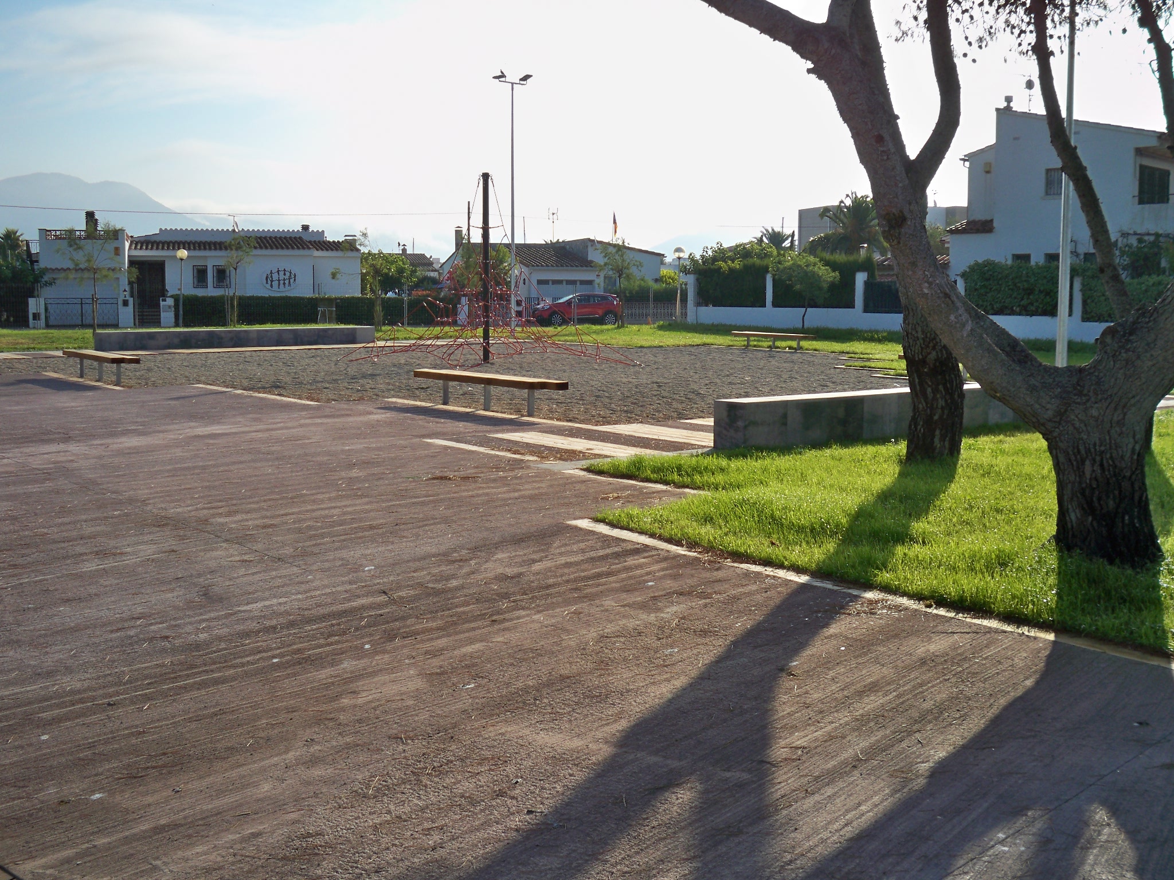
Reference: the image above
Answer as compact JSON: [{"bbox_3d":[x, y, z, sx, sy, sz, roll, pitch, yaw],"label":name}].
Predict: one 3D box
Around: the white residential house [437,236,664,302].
[{"bbox_3d":[-2.400,-9.118,67.693,10.600,4.700,10.000,-2,7,-17],"label":"white residential house"}]

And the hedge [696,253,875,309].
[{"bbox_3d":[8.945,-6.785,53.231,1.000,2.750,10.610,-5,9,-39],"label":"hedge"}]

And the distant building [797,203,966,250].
[{"bbox_3d":[23.700,-14.452,95.954,11.000,8.400,7.000,-2,7,-18],"label":"distant building"}]

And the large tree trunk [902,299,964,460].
[{"bbox_3d":[3.138,-0.553,10.759,0.520,1.450,0.500,2,7,16],"label":"large tree trunk"}]

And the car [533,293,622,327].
[{"bbox_3d":[-0.420,-6.251,57.064,4.450,1.600,1.840,-2,7,-18],"label":"car"}]

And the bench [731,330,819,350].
[{"bbox_3d":[5.386,-2.841,34.203,0.420,0.460,2.900,-5,9,-39],"label":"bench"}]

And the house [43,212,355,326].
[{"bbox_3d":[-20.600,-9.221,65.666,15.900,5.400,10.000,-1,7,-12],"label":"house"}]

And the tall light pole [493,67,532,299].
[{"bbox_3d":[-2.730,-8.366,42.699,1.150,9.300,0.850,-5,9,-36],"label":"tall light pole"}]

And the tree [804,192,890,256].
[{"bbox_3d":[14.218,-9.823,64.278,4.400,7.000,4.400,0,7,0],"label":"tree"}]

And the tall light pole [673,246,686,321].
[{"bbox_3d":[4.312,-7.293,55.524,0.530,3.600,0.530,0,7,0],"label":"tall light pole"}]

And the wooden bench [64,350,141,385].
[{"bbox_3d":[-8.272,-1.225,20.203,0.420,0.460,2.850,-5,9,-39],"label":"wooden bench"}]

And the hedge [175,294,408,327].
[{"bbox_3d":[-13.097,-5.772,53.199,10.100,1.420,0.900,-1,7,-14],"label":"hedge"}]

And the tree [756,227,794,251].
[{"bbox_3d":[16.600,-15.052,104.948,3.500,7.400,3.500,0,7,0],"label":"tree"}]

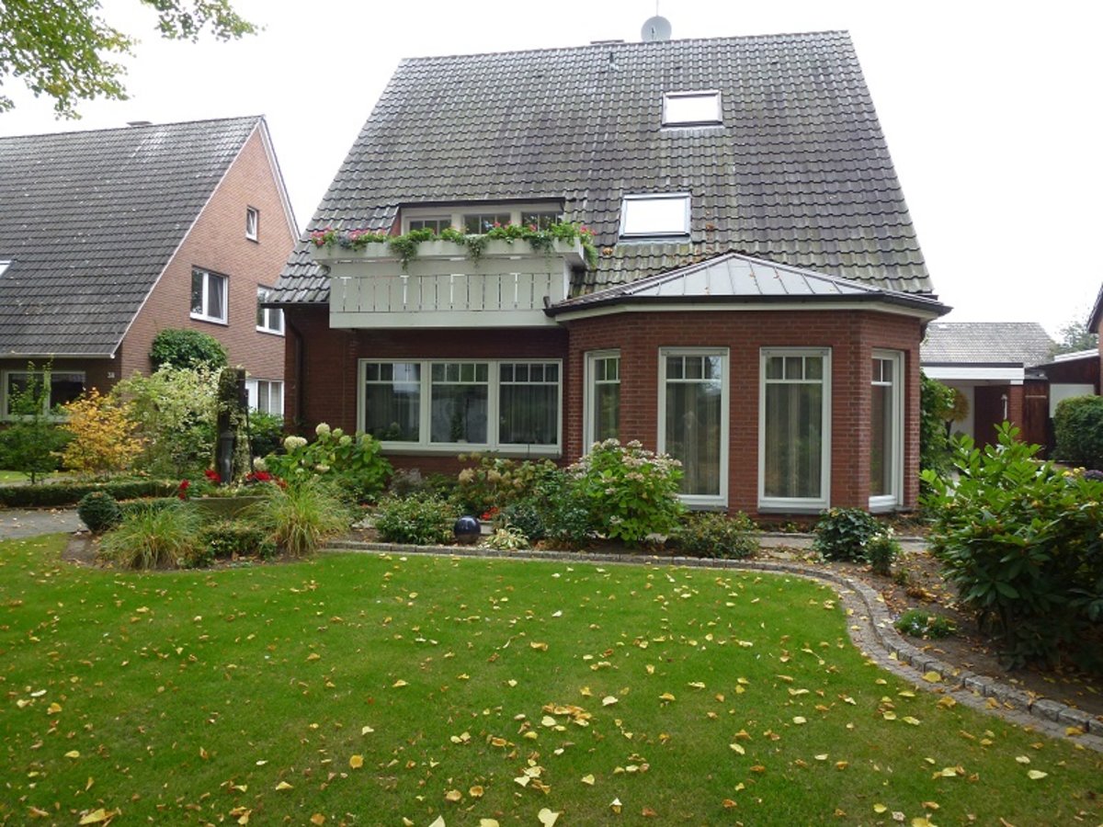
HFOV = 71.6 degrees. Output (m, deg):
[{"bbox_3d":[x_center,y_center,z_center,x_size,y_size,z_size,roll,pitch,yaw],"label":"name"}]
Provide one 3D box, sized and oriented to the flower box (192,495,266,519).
[{"bbox_3d":[-3.306,1.076,7.902,0.850,0.462,0.500,1,-1,-20],"label":"flower box"}]

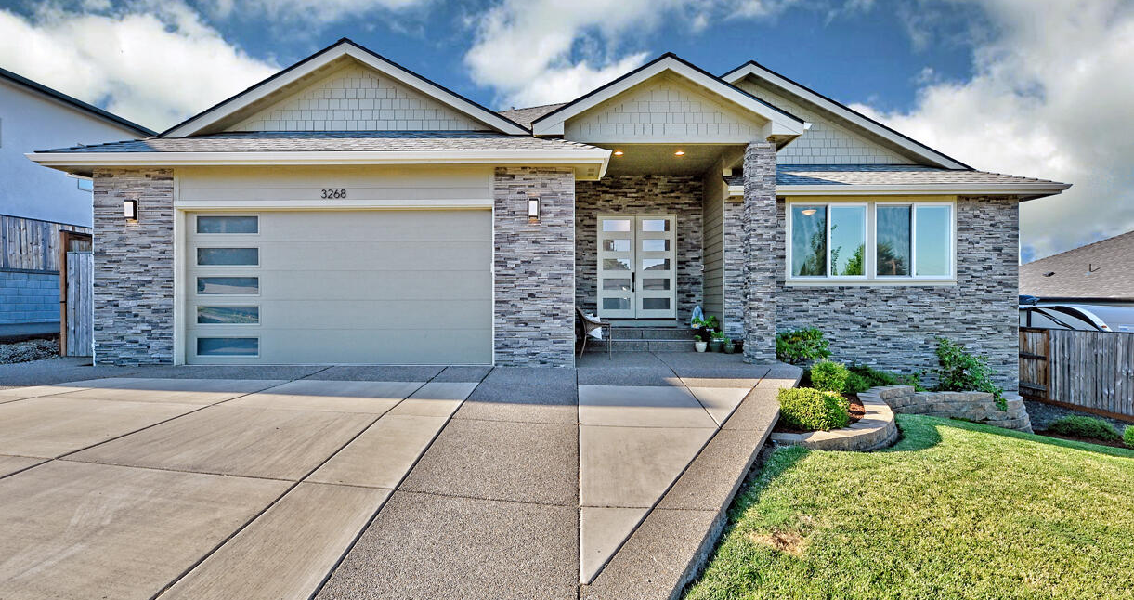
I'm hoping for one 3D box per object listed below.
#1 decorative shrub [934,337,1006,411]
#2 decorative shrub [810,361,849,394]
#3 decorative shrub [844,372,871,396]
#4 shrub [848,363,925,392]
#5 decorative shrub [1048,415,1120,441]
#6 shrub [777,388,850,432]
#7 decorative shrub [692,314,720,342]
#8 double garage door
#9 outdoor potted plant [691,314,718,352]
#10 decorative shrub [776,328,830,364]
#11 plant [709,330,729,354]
[{"bbox_3d":[7.076,1.296,9.400,1.220,1.280,0.850,0,0,1],"label":"decorative shrub"},{"bbox_3d":[3.854,1.110,7.850,0.560,0.460,0.550,0,0,1],"label":"decorative shrub"},{"bbox_3d":[4.391,1.265,8.100,0.450,0.370,0.450,0,0,1],"label":"decorative shrub"},{"bbox_3d":[5.460,1.317,9.150,1.330,0.480,0.900,0,0,1],"label":"shrub"},{"bbox_3d":[9.275,2.298,9.600,1.280,0.420,0.950,0,0,1],"label":"decorative shrub"},{"bbox_3d":[2.804,1.206,6.100,0.810,0.430,0.780,0,0,1],"label":"shrub"},{"bbox_3d":[2.804,0.574,10.850,0.550,0.550,0.500,0,0,1],"label":"decorative shrub"},{"bbox_3d":[-3.632,-0.185,8.530,4.880,2.440,0.080,0,0,1],"label":"double garage door"},{"bbox_3d":[2.760,0.668,10.750,0.520,0.750,0.480,0,0,1],"label":"outdoor potted plant"},{"bbox_3d":[4.323,0.854,9.850,1.030,0.690,0.900,0,0,1],"label":"decorative shrub"},{"bbox_3d":[2.977,0.814,10.550,0.390,0.480,0.380,0,0,1],"label":"plant"}]

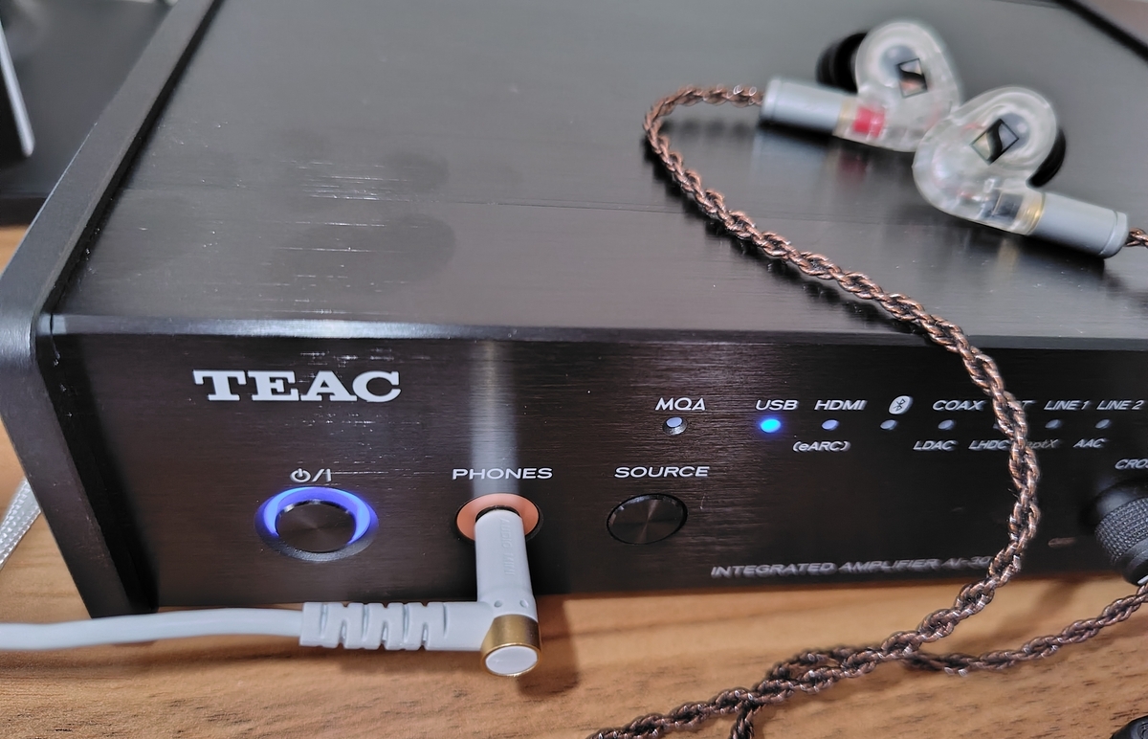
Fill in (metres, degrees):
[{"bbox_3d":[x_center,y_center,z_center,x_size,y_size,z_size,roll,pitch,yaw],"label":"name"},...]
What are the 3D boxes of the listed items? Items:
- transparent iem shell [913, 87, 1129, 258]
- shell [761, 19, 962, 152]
[{"bbox_3d":[0.067,-0.030,0.115,0.032,0.021,0.017,17,5,6],"label":"transparent iem shell"},{"bbox_3d":[0.048,-0.048,0.129,0.032,0.021,0.017,10,5,-1],"label":"shell"}]

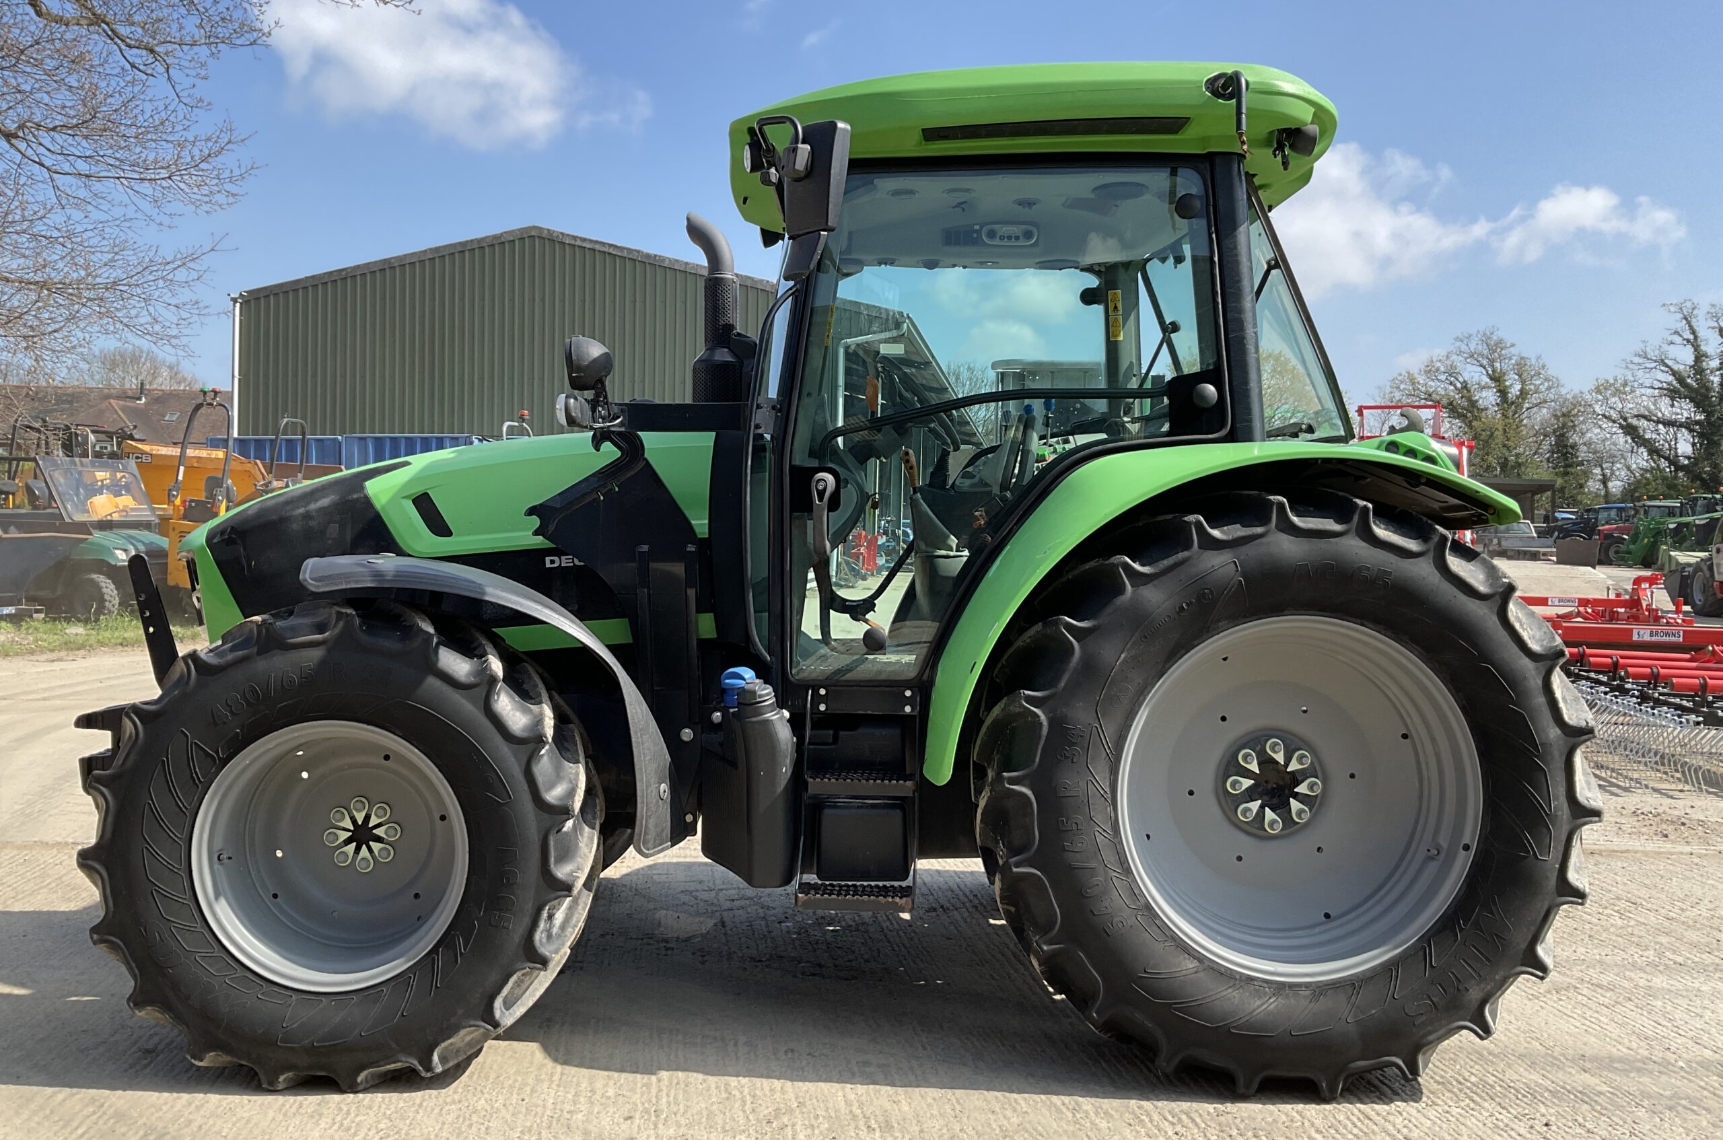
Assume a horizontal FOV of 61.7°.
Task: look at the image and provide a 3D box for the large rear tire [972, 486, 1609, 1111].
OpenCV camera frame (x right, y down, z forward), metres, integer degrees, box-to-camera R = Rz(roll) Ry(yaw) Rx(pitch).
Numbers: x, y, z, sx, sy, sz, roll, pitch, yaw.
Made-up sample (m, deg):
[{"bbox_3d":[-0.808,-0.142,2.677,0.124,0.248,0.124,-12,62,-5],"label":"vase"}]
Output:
[{"bbox_3d":[1.092,0.552,3.829,1.550,1.530,0.550,1,2,-1],"label":"large rear tire"}]

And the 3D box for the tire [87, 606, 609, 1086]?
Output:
[{"bbox_3d":[-1.301,0.676,3.714,1.220,1.200,0.480,1,2,-3],"label":"tire"}]

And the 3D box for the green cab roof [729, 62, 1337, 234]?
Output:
[{"bbox_3d":[0.475,-1.255,4.670,1.760,0.450,1.520,1,2,-1],"label":"green cab roof"}]

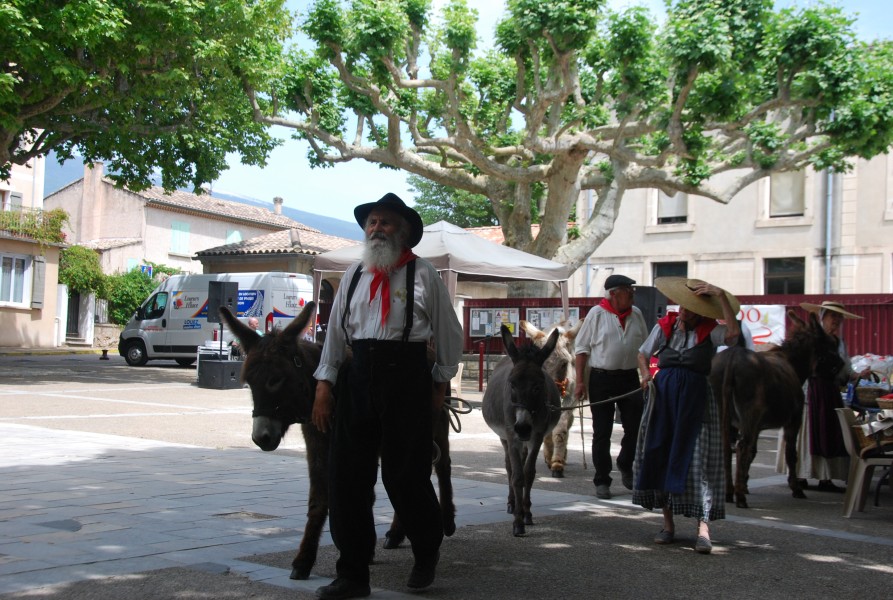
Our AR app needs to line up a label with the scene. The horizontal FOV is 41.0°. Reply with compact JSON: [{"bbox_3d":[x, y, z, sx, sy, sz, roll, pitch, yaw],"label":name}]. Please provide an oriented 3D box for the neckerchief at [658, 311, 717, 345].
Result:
[{"bbox_3d":[1.409,0.161,6.980,0.330,0.200,0.270,1,-2,18],"label":"neckerchief"}]

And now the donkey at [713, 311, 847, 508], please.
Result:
[{"bbox_3d":[2.662,0.838,9.509,0.620,1.500,1.650,0,-3,38],"label":"donkey"}]

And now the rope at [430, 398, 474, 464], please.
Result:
[{"bbox_3d":[0.028,0.604,5.520,0.200,0.310,0.160,2,-2,-12],"label":"rope"}]

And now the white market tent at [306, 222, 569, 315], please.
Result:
[{"bbox_3d":[-0.122,0.221,19.863,3.000,3.100,3.000,0,-3,42],"label":"white market tent"}]

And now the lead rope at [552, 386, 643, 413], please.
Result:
[{"bbox_3d":[0.890,0.590,7.080,0.530,0.160,0.150,1,-2,20],"label":"lead rope"}]

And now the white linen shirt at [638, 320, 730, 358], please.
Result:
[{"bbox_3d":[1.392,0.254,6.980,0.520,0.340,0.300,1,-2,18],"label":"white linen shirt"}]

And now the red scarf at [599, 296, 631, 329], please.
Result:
[{"bbox_3d":[1.313,0.105,9.270,0.230,0.260,0.200,3,-2,-18],"label":"red scarf"}]

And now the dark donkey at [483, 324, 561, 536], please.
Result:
[{"bbox_3d":[0.491,0.806,7.776,0.510,1.280,1.620,2,-2,2],"label":"dark donkey"}]

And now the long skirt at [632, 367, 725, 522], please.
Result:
[{"bbox_3d":[1.367,0.851,7.030,0.510,0.890,0.460,1,-2,18],"label":"long skirt"}]

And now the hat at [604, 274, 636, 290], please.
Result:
[{"bbox_3d":[1.351,-0.136,9.270,0.260,0.120,0.230,0,-3,41],"label":"hat"}]

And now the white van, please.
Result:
[{"bbox_3d":[-6.313,0.579,32.900,5.400,2.500,2.100,1,-2,30],"label":"white van"}]

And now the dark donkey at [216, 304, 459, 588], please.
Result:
[{"bbox_3d":[-0.416,0.705,6.198,0.520,1.310,1.780,1,-2,26],"label":"dark donkey"}]

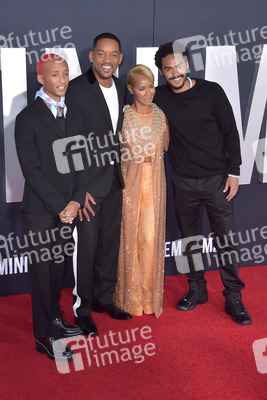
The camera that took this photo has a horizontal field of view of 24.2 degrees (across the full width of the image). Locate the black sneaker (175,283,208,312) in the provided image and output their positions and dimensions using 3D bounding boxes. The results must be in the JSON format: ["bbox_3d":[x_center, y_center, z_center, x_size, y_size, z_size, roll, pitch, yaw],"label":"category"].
[{"bbox_3d":[0.429,0.679,4.477,0.110,0.160,0.285,14,20,42],"label":"black sneaker"}]

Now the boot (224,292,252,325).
[{"bbox_3d":[0.734,0.730,4.298,0.110,0.160,0.285,-6,16,-23],"label":"boot"}]

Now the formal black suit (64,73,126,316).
[{"bbox_3d":[-0.241,-0.003,4.015,0.510,1.600,0.350,-9,18,-32],"label":"formal black suit"}]

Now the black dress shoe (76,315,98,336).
[{"bbox_3d":[-0.311,0.777,4.075,0.105,0.120,0.295,-6,16,-24],"label":"black dress shoe"}]

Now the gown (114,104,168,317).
[{"bbox_3d":[0.047,0.076,4.144,0.380,1.420,0.310,-1,15,-8],"label":"gown"}]

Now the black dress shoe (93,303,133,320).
[{"bbox_3d":[-0.144,0.735,4.327,0.305,0.115,0.108,11,18,34],"label":"black dress shoe"}]

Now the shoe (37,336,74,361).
[{"bbox_3d":[-0.471,0.864,3.750,0.295,0.115,0.112,13,19,38],"label":"shoe"}]

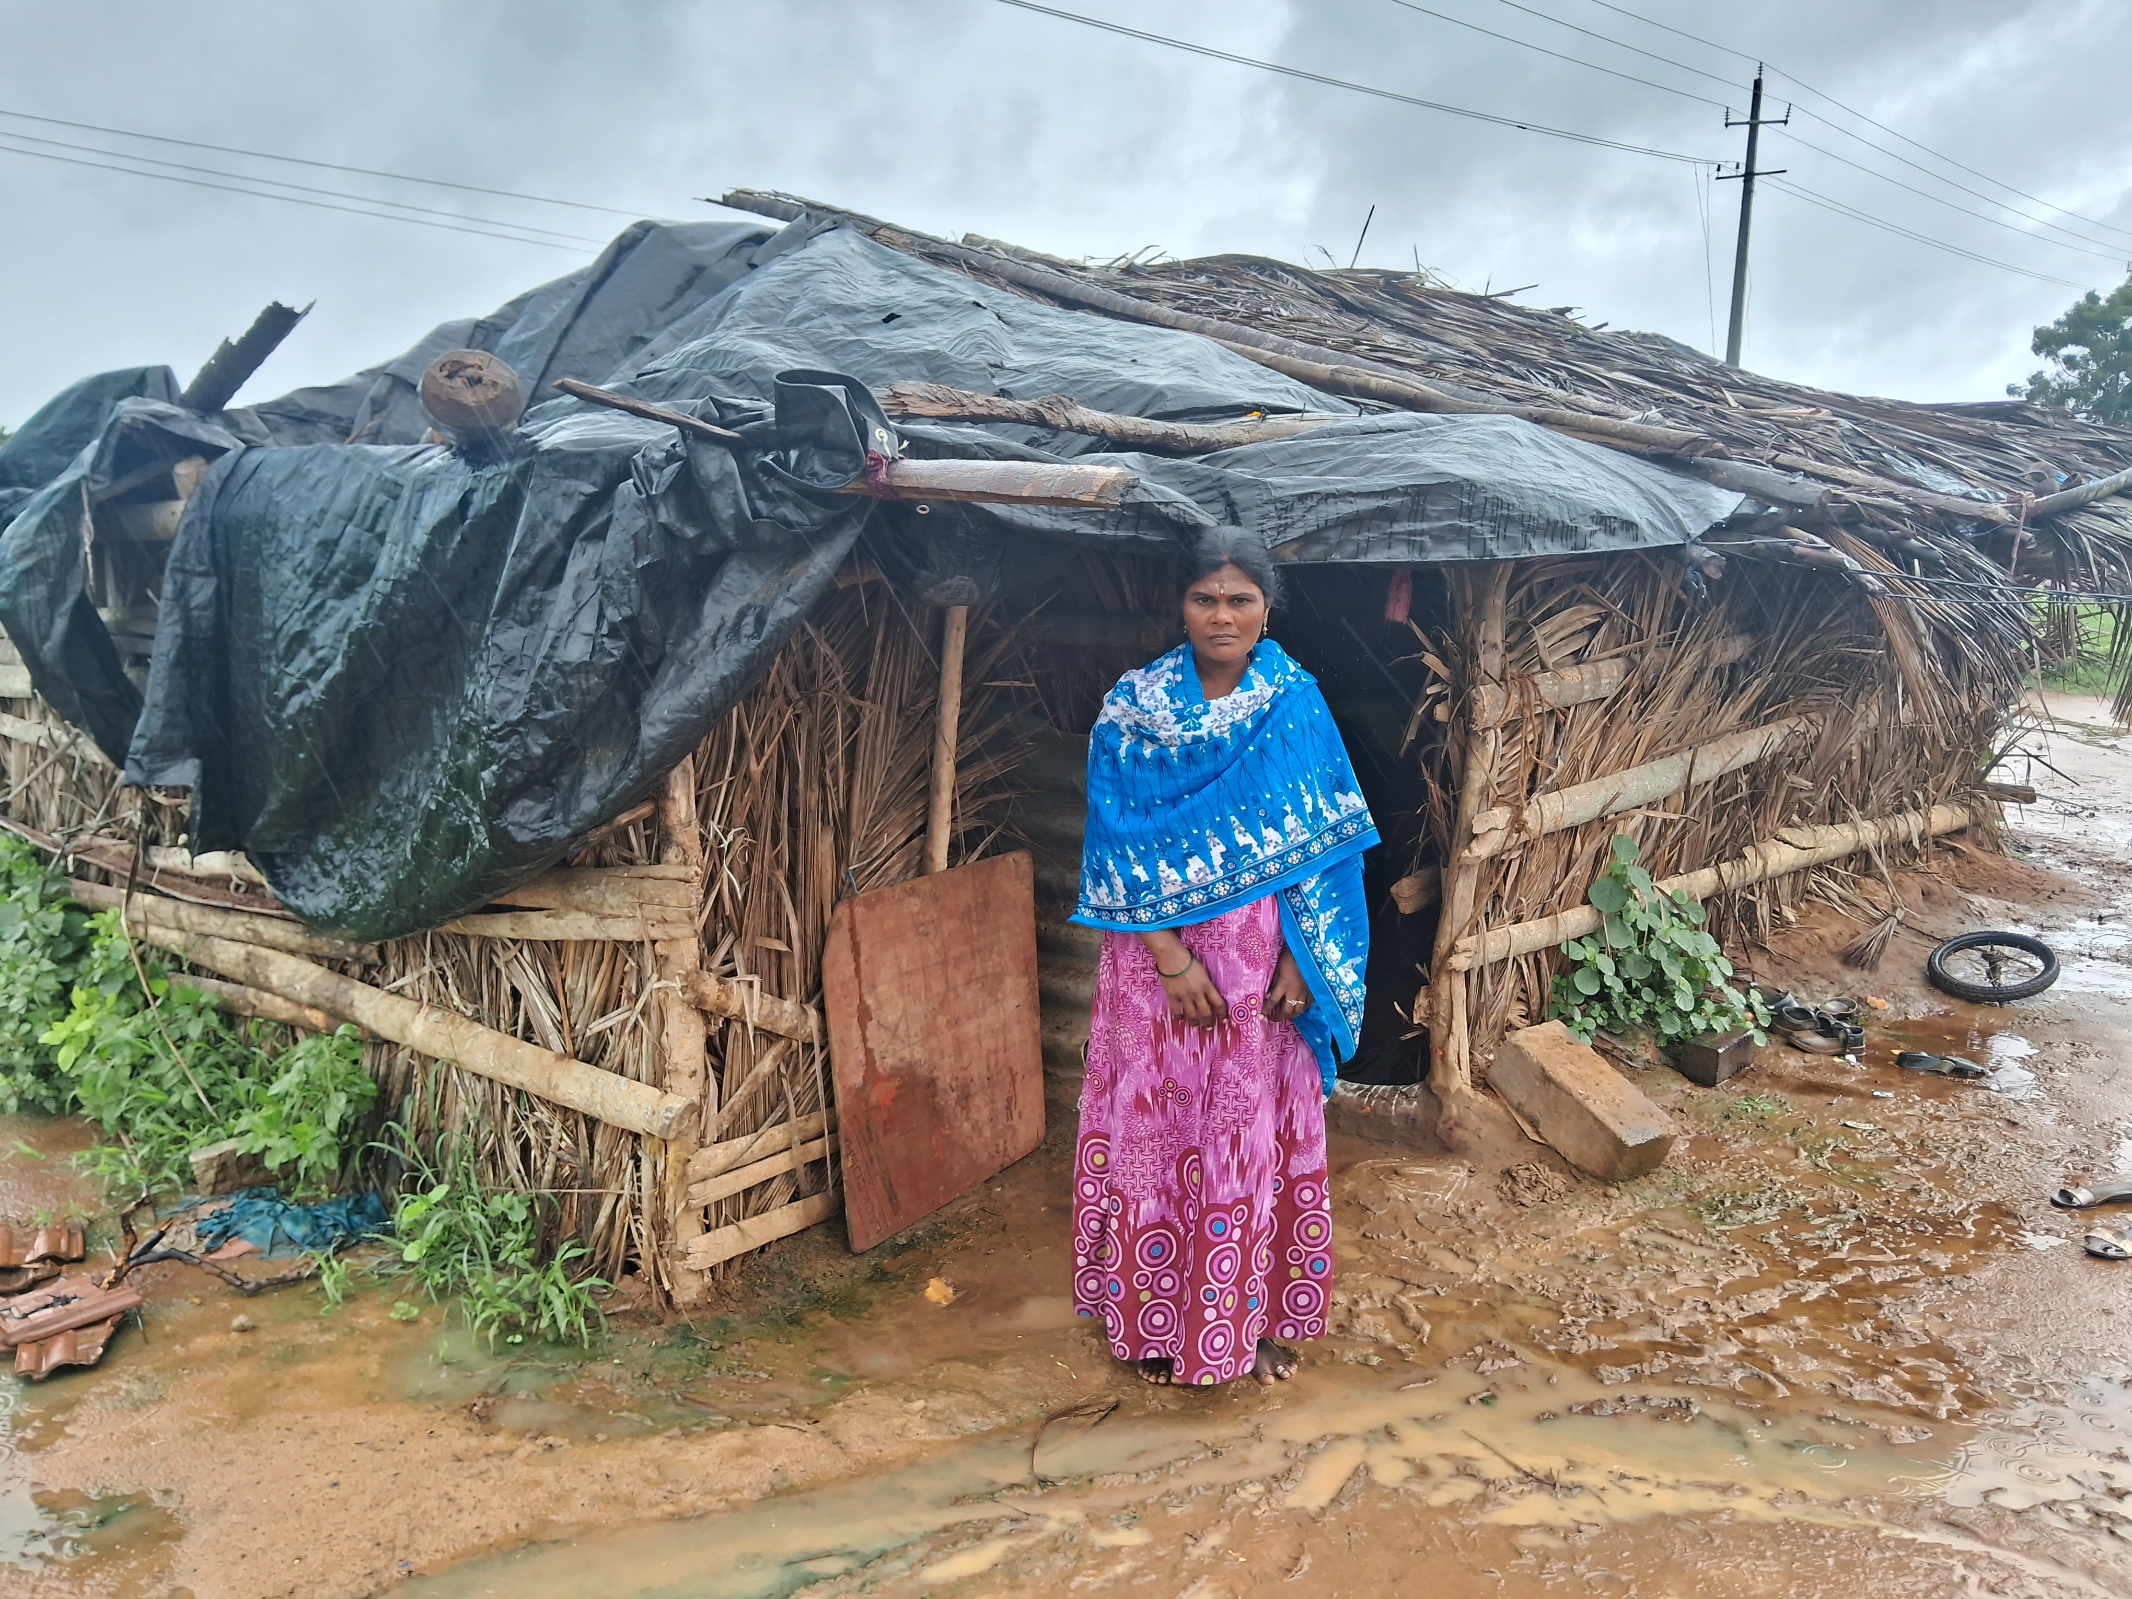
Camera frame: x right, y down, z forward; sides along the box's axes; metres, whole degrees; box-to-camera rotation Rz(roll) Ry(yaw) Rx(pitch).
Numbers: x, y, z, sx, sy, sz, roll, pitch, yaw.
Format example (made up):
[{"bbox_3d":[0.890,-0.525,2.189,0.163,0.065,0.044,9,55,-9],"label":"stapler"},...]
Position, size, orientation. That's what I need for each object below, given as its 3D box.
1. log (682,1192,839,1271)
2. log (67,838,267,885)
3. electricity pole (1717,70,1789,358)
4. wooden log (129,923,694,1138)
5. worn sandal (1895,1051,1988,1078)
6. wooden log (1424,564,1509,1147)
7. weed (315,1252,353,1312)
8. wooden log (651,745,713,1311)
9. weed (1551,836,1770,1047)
[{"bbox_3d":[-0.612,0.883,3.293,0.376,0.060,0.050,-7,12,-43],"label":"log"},{"bbox_3d":[-2.404,0.164,4.325,1.279,0.080,0.080,4,9,36],"label":"log"},{"bbox_3d":[9.821,-6.256,23.637,0.950,8.613,0.300,7,11,37],"label":"electricity pole"},{"bbox_3d":[-1.680,0.480,3.790,2.367,0.090,0.090,8,11,37],"label":"wooden log"},{"bbox_3d":[2.560,0.786,4.683,0.237,0.060,0.090,6,10,30],"label":"worn sandal"},{"bbox_3d":[1.029,0.138,4.059,0.120,1.480,0.110,2,8,0],"label":"wooden log"},{"bbox_3d":[-1.422,0.940,3.105,0.075,0.105,0.070,1,9,0],"label":"weed"},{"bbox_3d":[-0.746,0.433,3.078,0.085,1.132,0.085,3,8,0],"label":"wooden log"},{"bbox_3d":[1.748,0.408,4.700,0.580,0.580,0.460,3,9,17],"label":"weed"}]

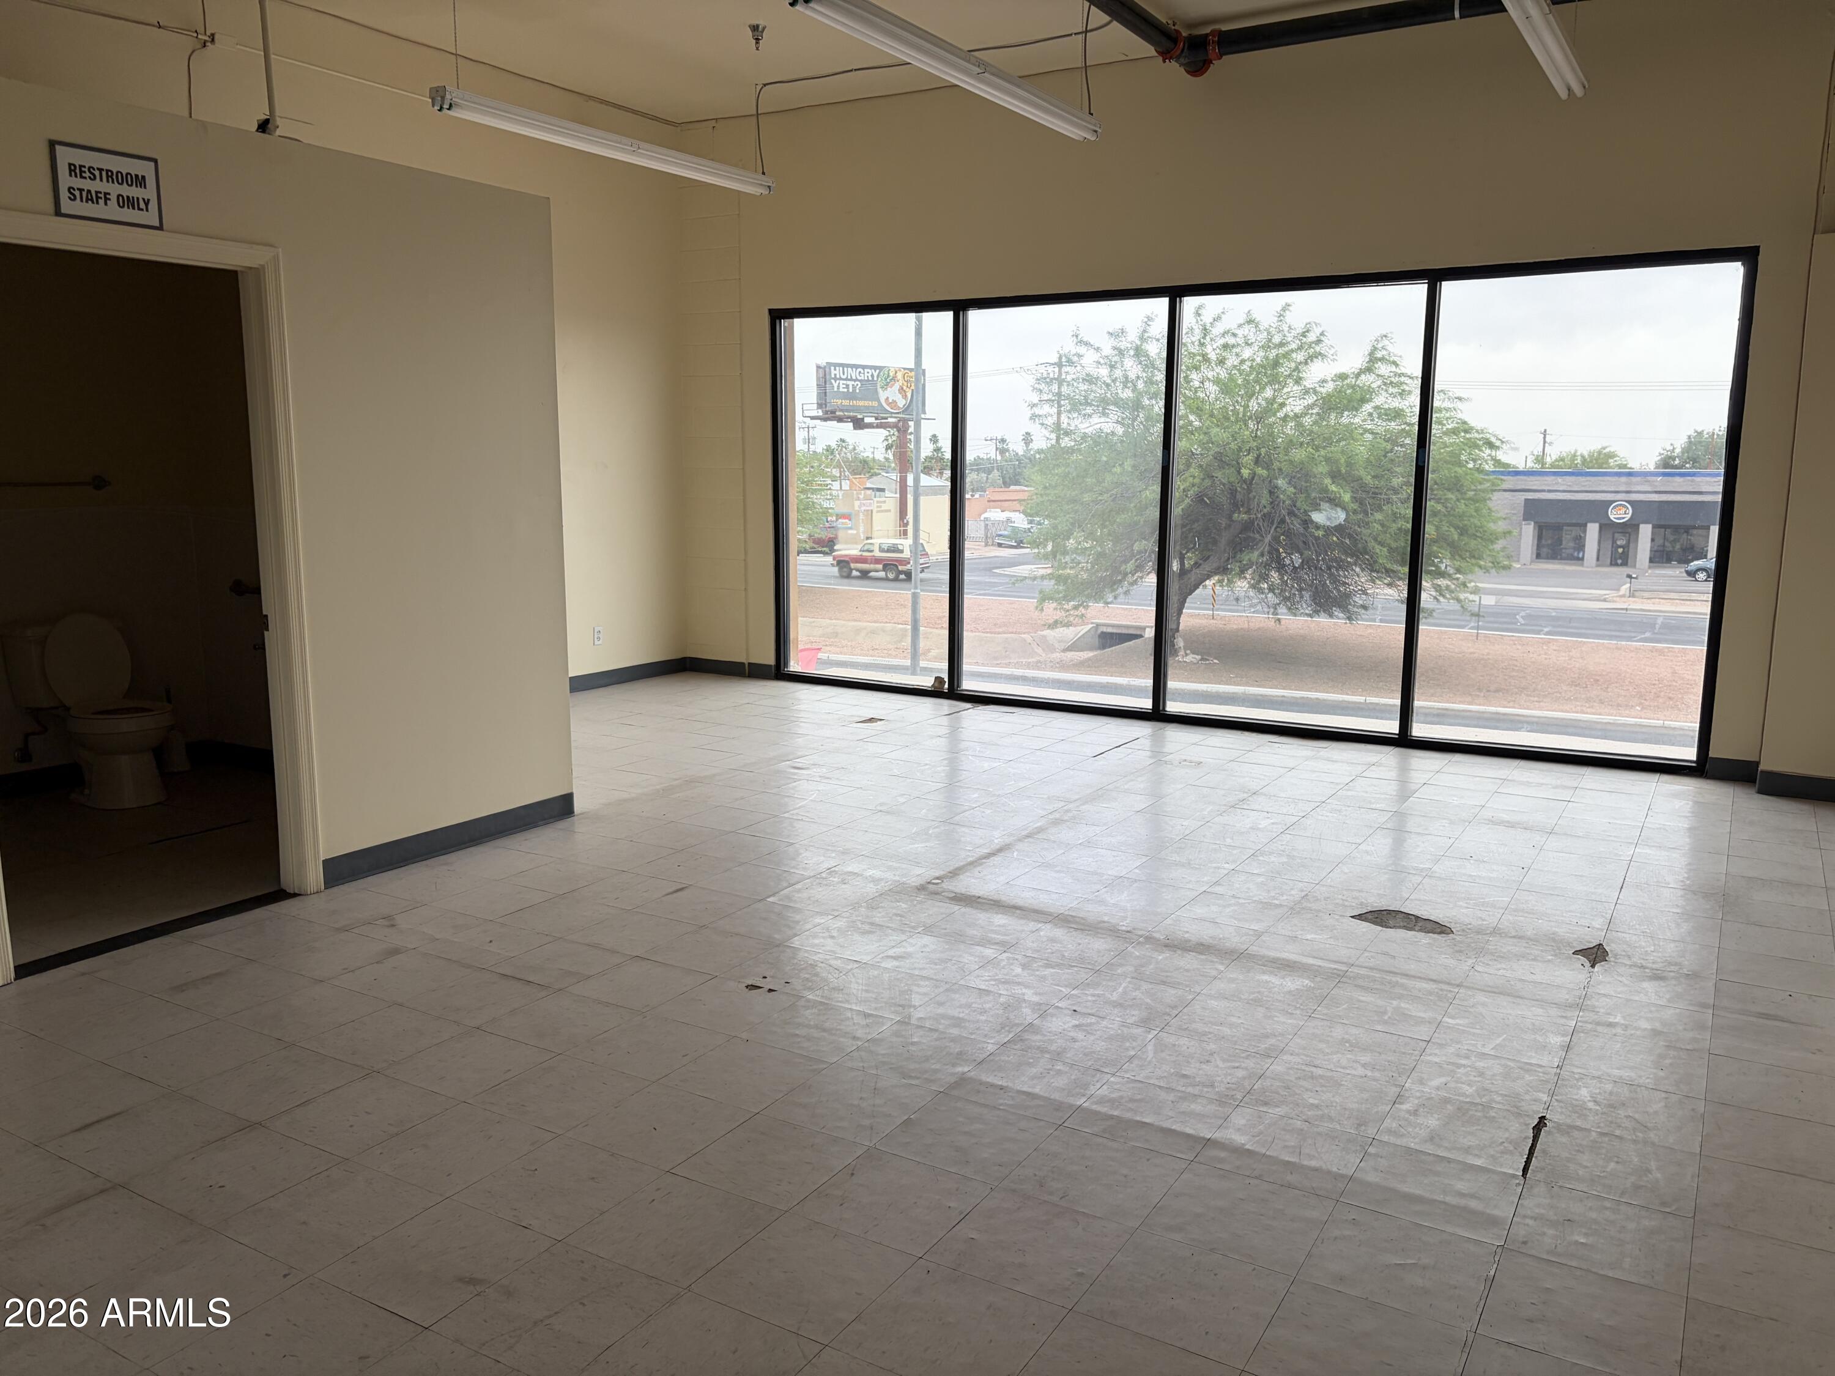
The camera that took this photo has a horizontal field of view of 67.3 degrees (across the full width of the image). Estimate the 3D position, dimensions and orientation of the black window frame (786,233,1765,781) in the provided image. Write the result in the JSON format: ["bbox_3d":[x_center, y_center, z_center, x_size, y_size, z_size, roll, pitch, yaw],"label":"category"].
[{"bbox_3d":[1.408,-1.015,7.777,5.500,2.430,0.100,6,11,31],"label":"black window frame"}]

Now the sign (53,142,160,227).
[{"bbox_3d":[-2.313,-1.432,3.939,0.015,0.203,0.305,6,11,31],"label":"sign"}]

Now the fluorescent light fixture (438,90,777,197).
[{"bbox_3d":[-1.539,-2.833,7.281,0.110,0.105,2.440,6,11,31],"label":"fluorescent light fixture"}]

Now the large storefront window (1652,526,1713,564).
[{"bbox_3d":[45.475,-8.518,82.489,3.273,2.212,0.120,6,11,31],"label":"large storefront window"}]

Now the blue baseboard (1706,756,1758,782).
[{"bbox_3d":[3.847,0.387,6.508,0.215,0.102,0.015,6,11,31],"label":"blue baseboard"}]

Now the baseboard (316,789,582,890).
[{"bbox_3d":[-1.742,0.561,5.248,0.015,0.100,1.185,6,11,31],"label":"baseboard"}]

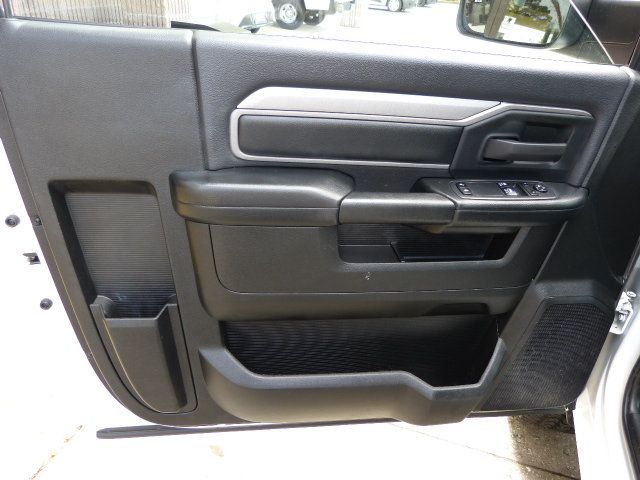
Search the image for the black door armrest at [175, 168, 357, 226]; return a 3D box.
[{"bbox_3d":[-0.080,-0.060,0.666,0.258,0.061,0.068,0,34,-9],"label":"black door armrest"}]

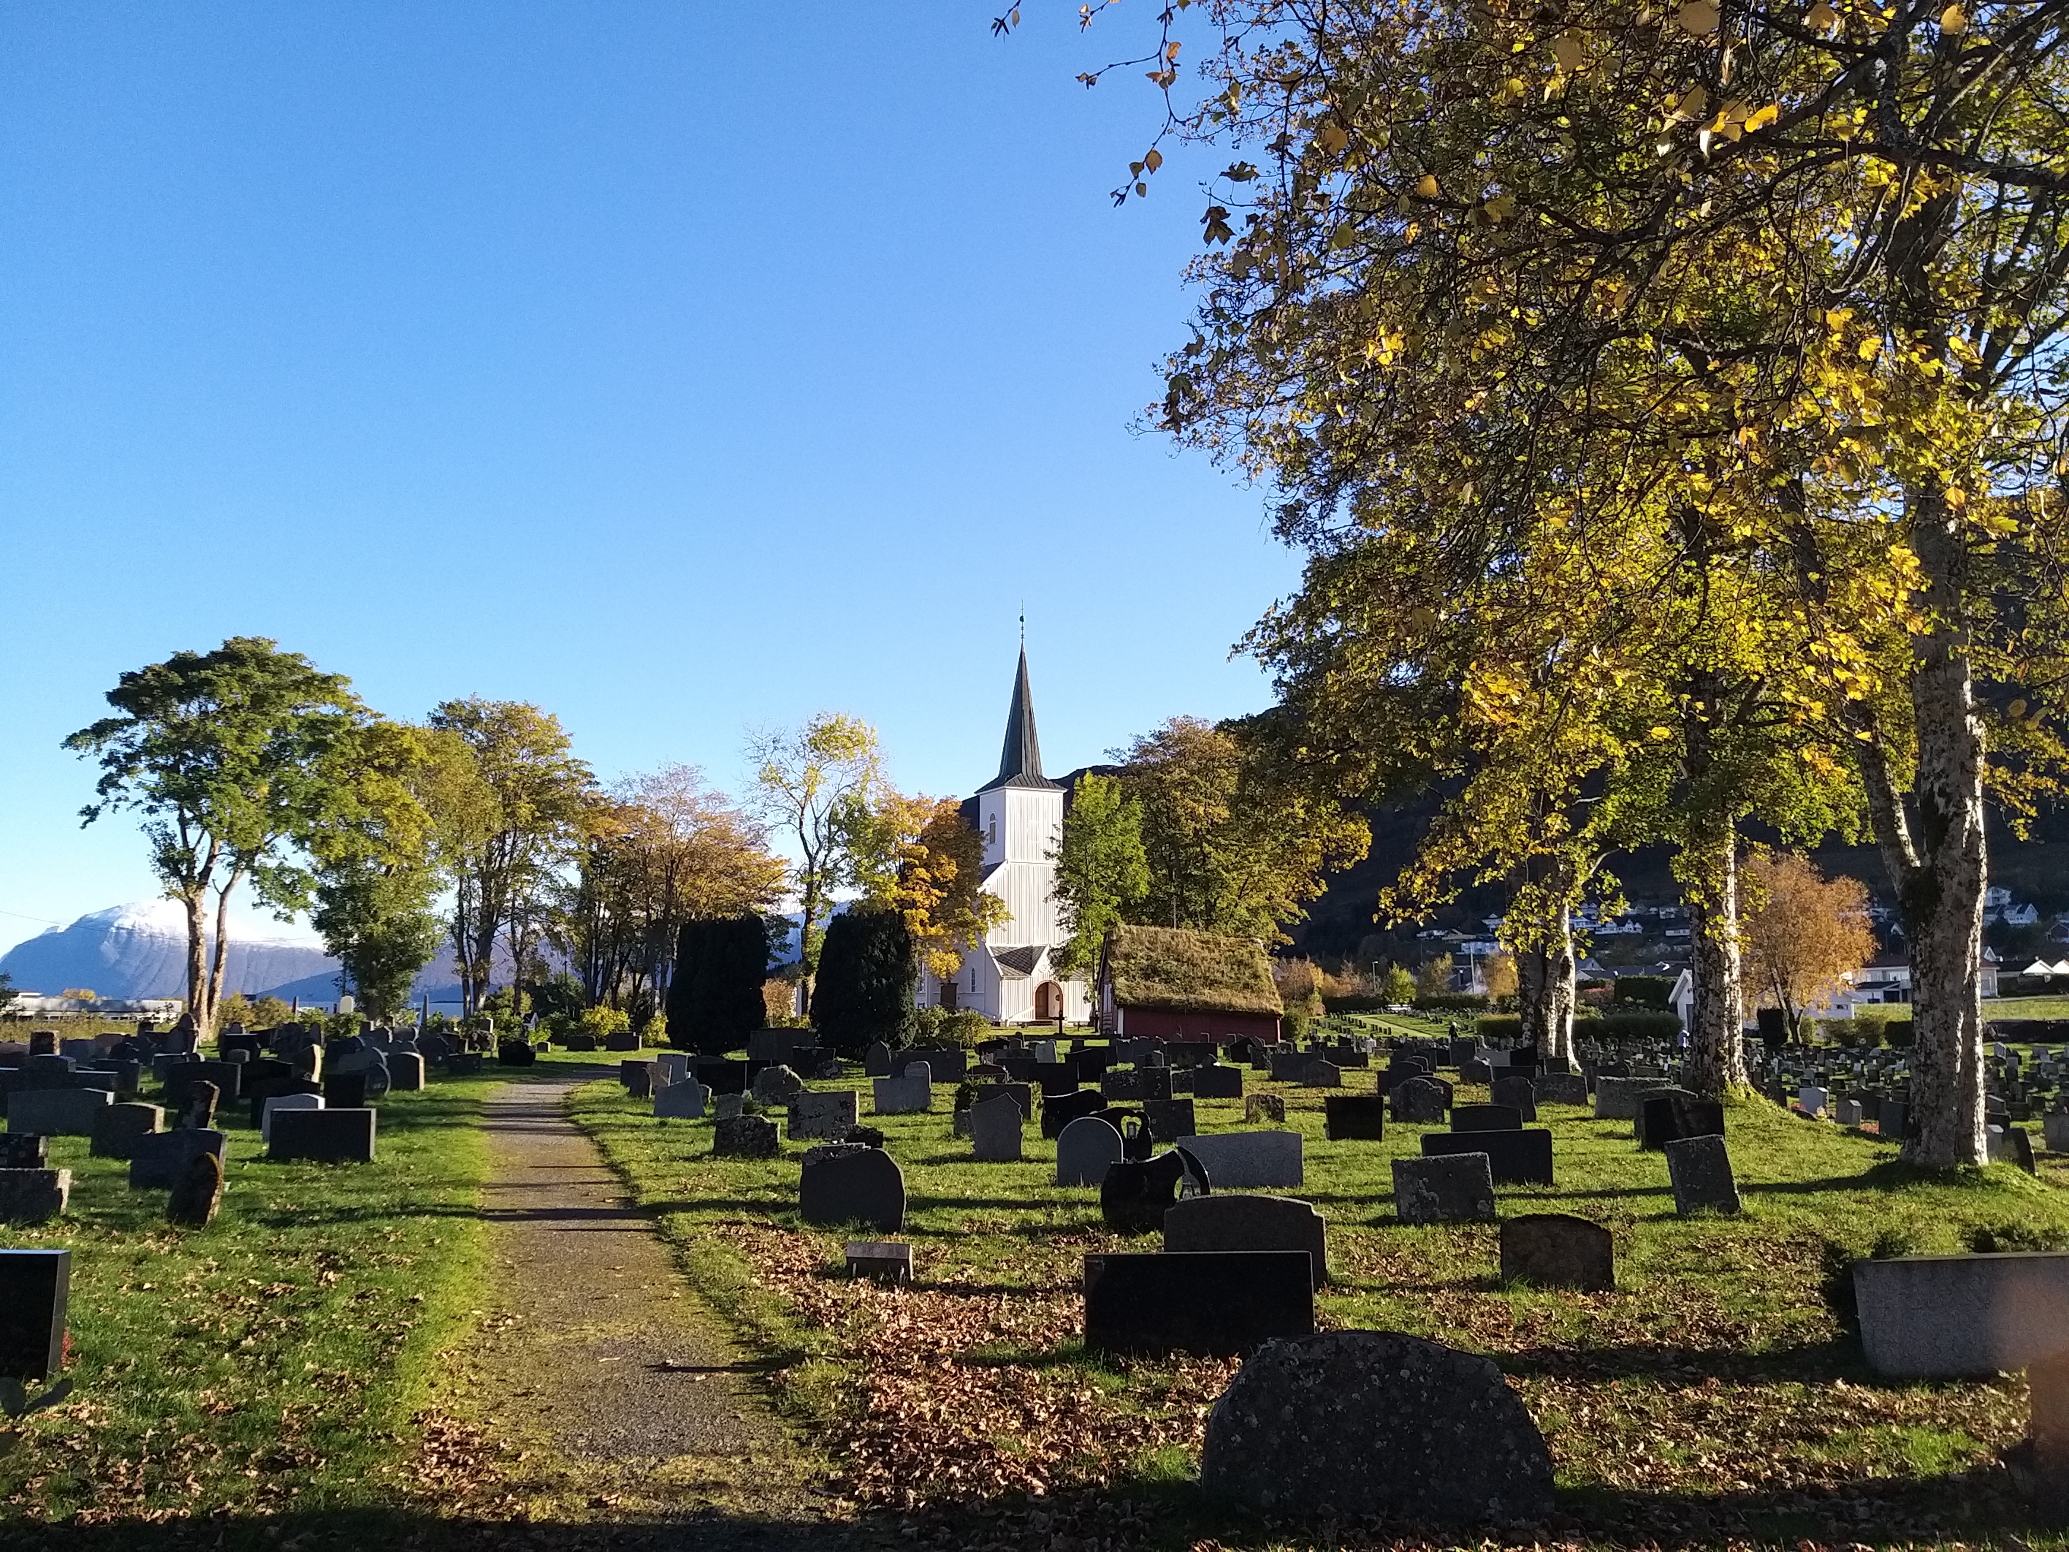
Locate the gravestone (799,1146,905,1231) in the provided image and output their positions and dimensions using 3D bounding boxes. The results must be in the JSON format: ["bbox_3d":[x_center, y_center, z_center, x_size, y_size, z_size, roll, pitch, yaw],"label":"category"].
[{"bbox_3d":[-1.244,2.842,11.152,0.722,0.590,0.140,0,-8,0],"label":"gravestone"}]

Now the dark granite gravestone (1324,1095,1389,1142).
[{"bbox_3d":[3.571,3.820,18.018,0.665,0.511,0.140,0,-8,0],"label":"dark granite gravestone"}]

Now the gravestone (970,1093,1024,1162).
[{"bbox_3d":[-0.378,3.616,16.609,0.524,0.669,0.140,-1,-8,3],"label":"gravestone"}]

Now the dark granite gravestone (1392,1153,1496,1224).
[{"bbox_3d":[2.898,2.946,11.537,0.701,0.457,0.140,-5,-8,-1],"label":"dark granite gravestone"}]

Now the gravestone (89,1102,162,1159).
[{"bbox_3d":[-9.264,3.630,16.485,0.623,0.552,0.150,0,-8,0],"label":"gravestone"}]

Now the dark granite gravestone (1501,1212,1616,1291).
[{"bbox_3d":[2.881,2.637,8.980,0.620,0.407,0.140,0,-8,0],"label":"dark granite gravestone"}]

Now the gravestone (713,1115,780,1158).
[{"bbox_3d":[-2.893,3.635,16.306,0.642,0.414,0.150,0,-8,0],"label":"gravestone"}]

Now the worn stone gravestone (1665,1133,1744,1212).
[{"bbox_3d":[5.300,3.157,12.792,0.445,0.567,0.130,-10,-10,14],"label":"worn stone gravestone"}]

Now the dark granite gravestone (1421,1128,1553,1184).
[{"bbox_3d":[3.859,3.263,13.818,1.095,0.478,0.130,0,-8,0],"label":"dark granite gravestone"}]

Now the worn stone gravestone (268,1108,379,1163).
[{"bbox_3d":[-7.217,3.646,16.385,0.969,0.507,0.150,0,-8,0],"label":"worn stone gravestone"}]

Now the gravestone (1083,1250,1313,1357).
[{"bbox_3d":[0.735,2.384,7.321,1.025,0.460,0.120,0,-8,2],"label":"gravestone"}]

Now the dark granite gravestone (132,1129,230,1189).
[{"bbox_3d":[-7.136,3.218,13.528,0.762,0.488,0.120,0,-8,0],"label":"dark granite gravestone"}]

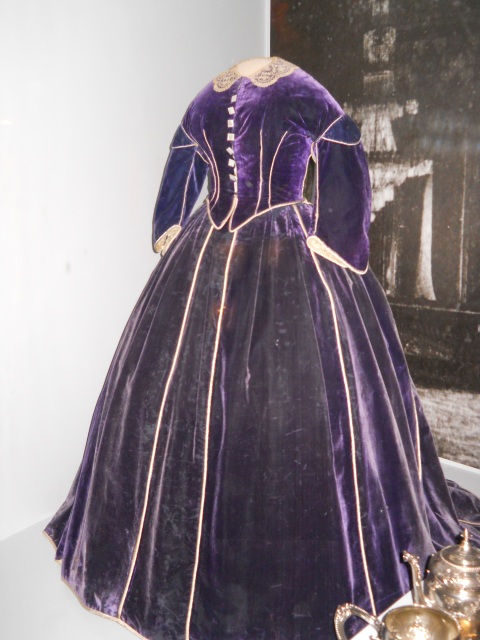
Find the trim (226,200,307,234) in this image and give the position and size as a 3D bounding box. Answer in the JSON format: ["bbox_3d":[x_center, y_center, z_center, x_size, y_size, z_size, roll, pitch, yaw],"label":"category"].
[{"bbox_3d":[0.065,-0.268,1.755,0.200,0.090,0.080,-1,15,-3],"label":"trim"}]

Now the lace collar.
[{"bbox_3d":[0.037,-0.633,1.765,0.210,0.085,0.160,7,16,25],"label":"lace collar"}]

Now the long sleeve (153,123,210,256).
[{"bbox_3d":[-0.167,-0.369,1.920,0.140,0.370,0.180,8,16,27],"label":"long sleeve"}]

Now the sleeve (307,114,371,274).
[{"bbox_3d":[0.245,-0.313,1.705,0.145,0.390,0.190,7,16,25],"label":"sleeve"}]

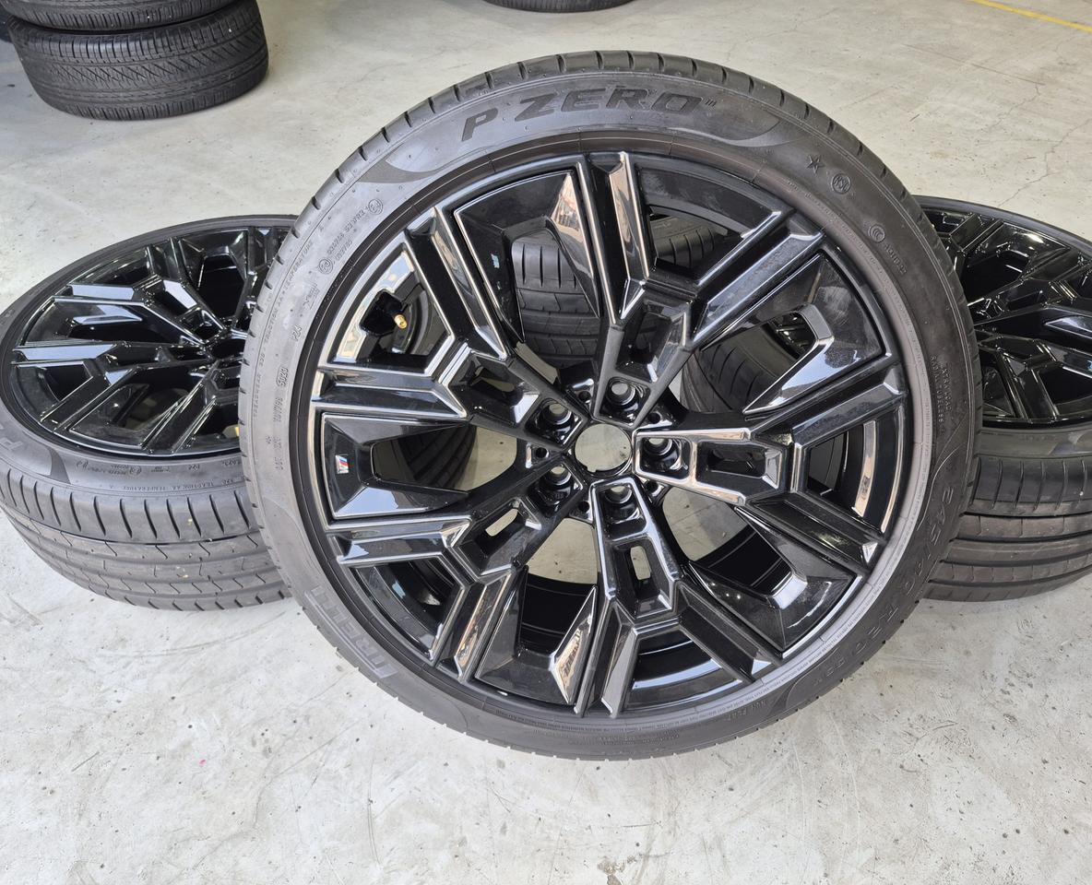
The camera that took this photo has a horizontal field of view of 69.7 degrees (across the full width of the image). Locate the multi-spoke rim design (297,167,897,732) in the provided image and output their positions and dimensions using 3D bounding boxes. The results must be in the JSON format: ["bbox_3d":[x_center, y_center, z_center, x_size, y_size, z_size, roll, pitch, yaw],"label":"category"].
[{"bbox_3d":[0.057,-0.014,0.821,0.546,0.546,0.230,2,20,1],"label":"multi-spoke rim design"}]

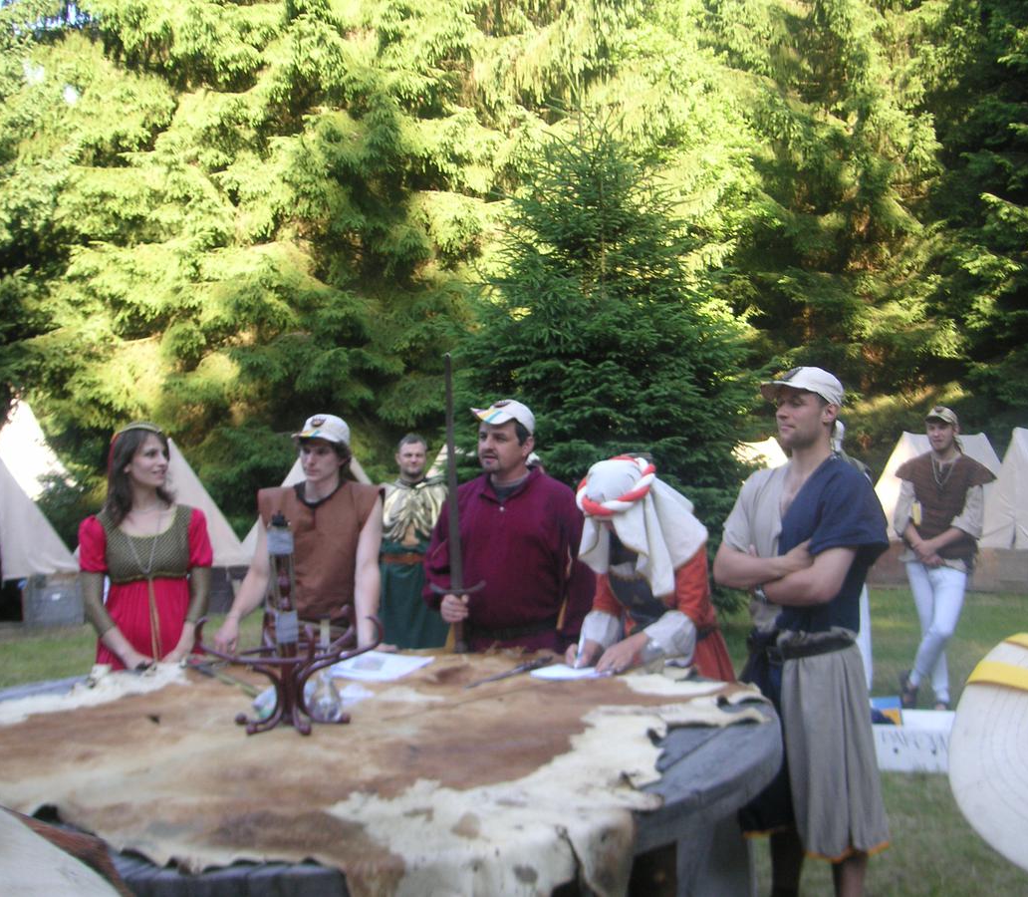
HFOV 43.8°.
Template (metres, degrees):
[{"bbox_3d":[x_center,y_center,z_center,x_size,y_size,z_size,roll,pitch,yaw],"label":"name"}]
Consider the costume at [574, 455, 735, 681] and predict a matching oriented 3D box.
[{"bbox_3d":[0.500,0.800,4.450,0.600,1.520,0.680,0,0,34],"label":"costume"}]

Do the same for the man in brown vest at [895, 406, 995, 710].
[{"bbox_3d":[2.550,0.620,7.550,0.580,1.770,0.420,0,0,22],"label":"man in brown vest"}]

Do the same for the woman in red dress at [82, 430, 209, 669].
[{"bbox_3d":[-1.310,0.740,4.550,0.500,1.660,0.380,0,0,-16],"label":"woman in red dress"}]

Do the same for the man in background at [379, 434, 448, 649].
[{"bbox_3d":[-0.540,0.760,6.800,0.530,1.700,0.360,0,0,-3],"label":"man in background"}]

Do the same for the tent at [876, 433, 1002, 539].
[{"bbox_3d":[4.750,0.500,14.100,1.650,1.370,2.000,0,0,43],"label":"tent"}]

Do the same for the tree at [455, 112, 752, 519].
[{"bbox_3d":[0.700,-0.500,9.600,2.350,4.100,2.350,0,0,0],"label":"tree"}]

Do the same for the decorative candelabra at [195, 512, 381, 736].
[{"bbox_3d":[-0.595,0.445,3.350,0.485,0.550,0.470,0,0,0],"label":"decorative candelabra"}]

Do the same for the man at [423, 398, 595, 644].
[{"bbox_3d":[-0.030,0.700,4.650,0.600,1.750,0.450,0,0,13],"label":"man"}]

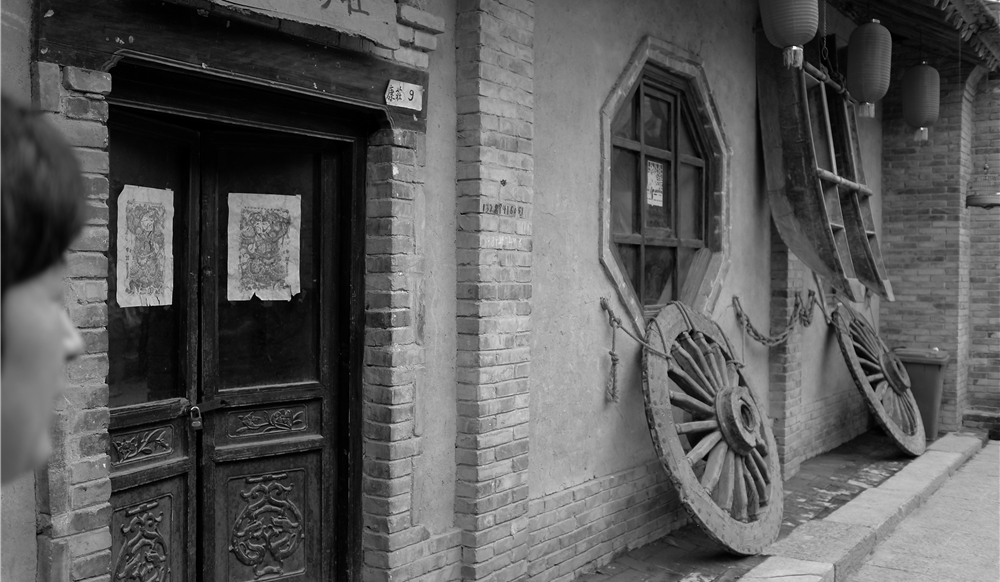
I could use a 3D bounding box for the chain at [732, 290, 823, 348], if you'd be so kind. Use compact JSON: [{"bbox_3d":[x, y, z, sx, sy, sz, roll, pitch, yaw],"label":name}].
[{"bbox_3d":[2.028,0.186,7.042,0.170,0.380,1.720,1,1,34],"label":"chain"}]

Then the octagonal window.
[{"bbox_3d":[0.948,-0.542,5.697,0.160,1.660,1.760,1,1,34],"label":"octagonal window"}]

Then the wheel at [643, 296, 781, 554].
[{"bbox_3d":[1.172,0.707,5.270,0.290,1.380,1.380,-25,-13,32],"label":"wheel"}]

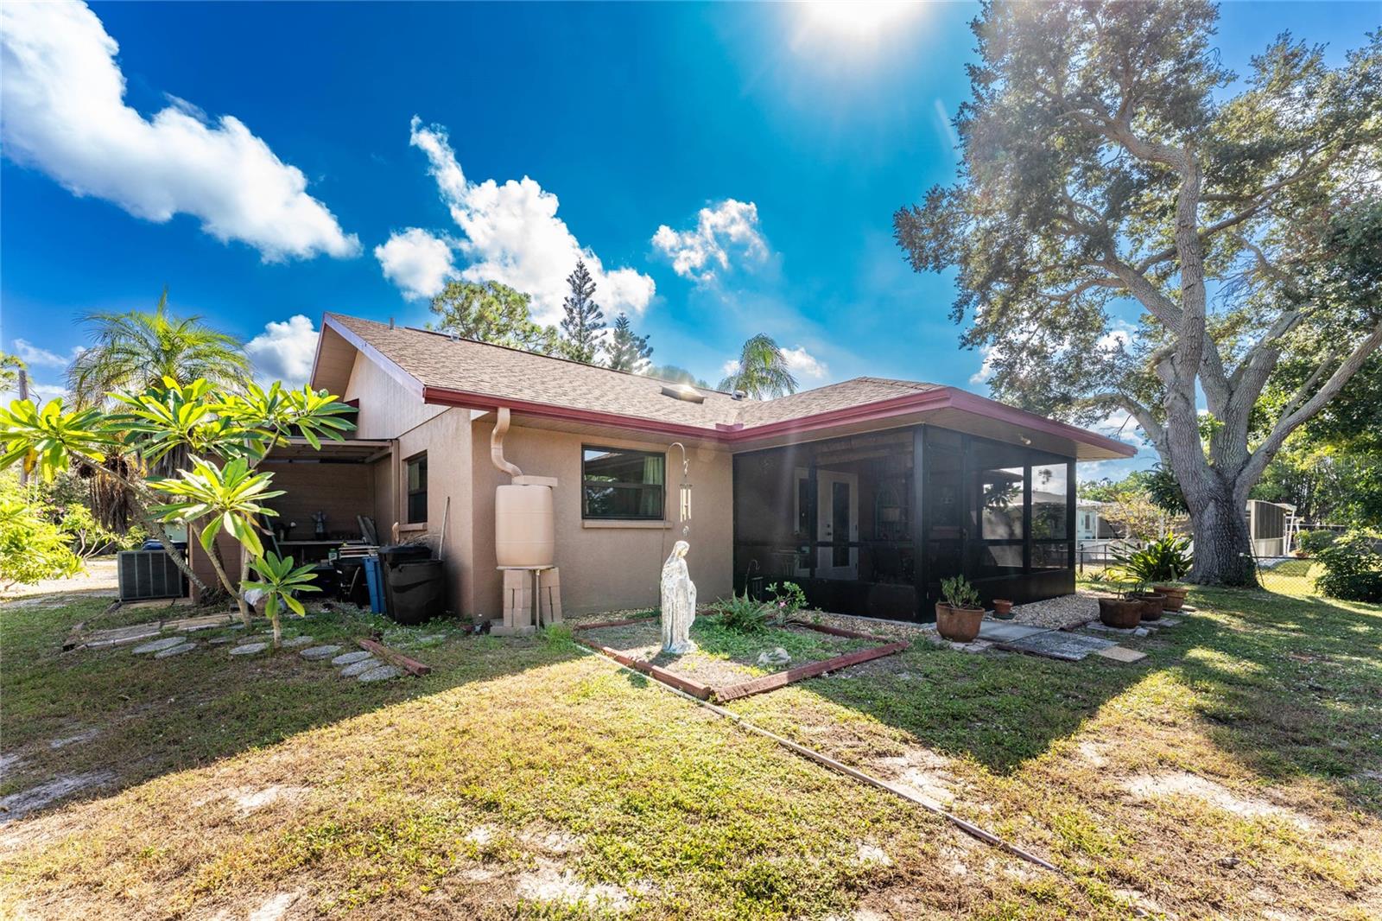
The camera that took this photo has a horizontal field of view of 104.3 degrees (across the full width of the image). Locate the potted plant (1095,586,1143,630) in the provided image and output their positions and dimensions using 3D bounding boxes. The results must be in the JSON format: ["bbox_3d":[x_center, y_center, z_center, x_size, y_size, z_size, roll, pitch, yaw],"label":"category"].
[{"bbox_3d":[4.883,1.666,6.120,0.390,0.460,0.390,5,-8,-36],"label":"potted plant"}]

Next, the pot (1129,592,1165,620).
[{"bbox_3d":[5.506,1.776,6.500,0.390,0.310,0.390,-2,-3,41],"label":"pot"}]

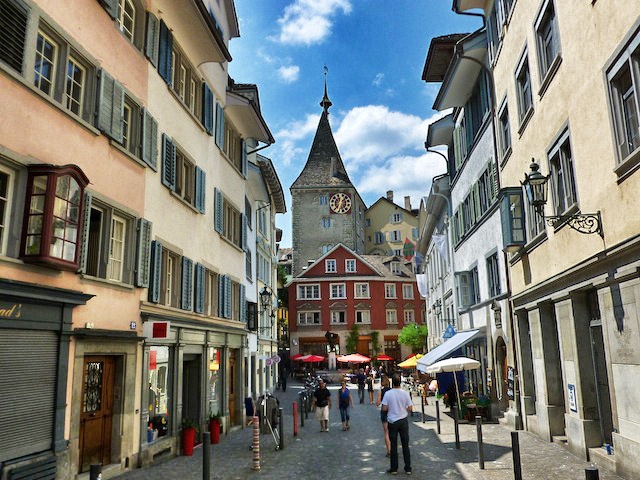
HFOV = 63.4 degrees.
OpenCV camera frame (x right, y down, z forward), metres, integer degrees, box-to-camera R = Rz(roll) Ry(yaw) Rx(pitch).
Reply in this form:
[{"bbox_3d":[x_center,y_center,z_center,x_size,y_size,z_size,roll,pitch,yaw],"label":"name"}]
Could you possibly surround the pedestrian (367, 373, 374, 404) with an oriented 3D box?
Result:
[{"bbox_3d":[2.604,7.710,26.976,0.470,1.650,0.360,-2,-12,6],"label":"pedestrian"}]

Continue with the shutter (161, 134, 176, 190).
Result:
[{"bbox_3d":[-3.792,-1.933,13.072,0.080,1.274,0.779,-3,-12,7],"label":"shutter"}]

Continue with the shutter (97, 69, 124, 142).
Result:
[{"bbox_3d":[-3.945,-2.493,9.806,0.060,1.120,0.800,-3,-12,9],"label":"shutter"}]

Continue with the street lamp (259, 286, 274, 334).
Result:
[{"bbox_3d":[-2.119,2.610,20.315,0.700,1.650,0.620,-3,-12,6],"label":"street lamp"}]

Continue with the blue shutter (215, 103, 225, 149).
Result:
[{"bbox_3d":[-3.059,-3.471,15.831,0.060,1.350,0.620,-3,-12,9],"label":"blue shutter"}]

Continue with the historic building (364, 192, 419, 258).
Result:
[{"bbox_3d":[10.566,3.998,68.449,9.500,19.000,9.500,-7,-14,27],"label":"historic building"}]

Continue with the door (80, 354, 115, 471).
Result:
[{"bbox_3d":[-4.340,3.313,9.951,0.100,2.094,1.197,-3,-12,8],"label":"door"}]

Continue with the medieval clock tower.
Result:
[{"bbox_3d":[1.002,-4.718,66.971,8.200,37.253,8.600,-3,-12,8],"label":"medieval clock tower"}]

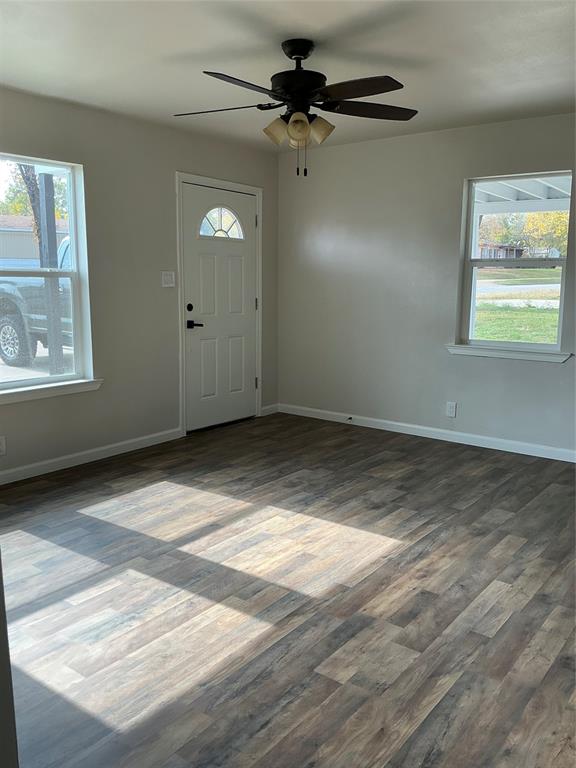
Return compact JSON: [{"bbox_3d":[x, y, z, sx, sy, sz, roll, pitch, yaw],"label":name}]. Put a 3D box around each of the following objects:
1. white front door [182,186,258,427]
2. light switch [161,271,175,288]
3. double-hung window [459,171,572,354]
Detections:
[{"bbox_3d":[-0.586,-0.648,5.454,0.045,2.034,0.907,8,12,37],"label":"white front door"},{"bbox_3d":[-0.941,-0.825,4.906,0.012,0.122,0.122,8,12,37],"label":"light switch"},{"bbox_3d":[1.704,-0.910,4.715,0.786,1.277,0.100,8,12,37],"label":"double-hung window"}]

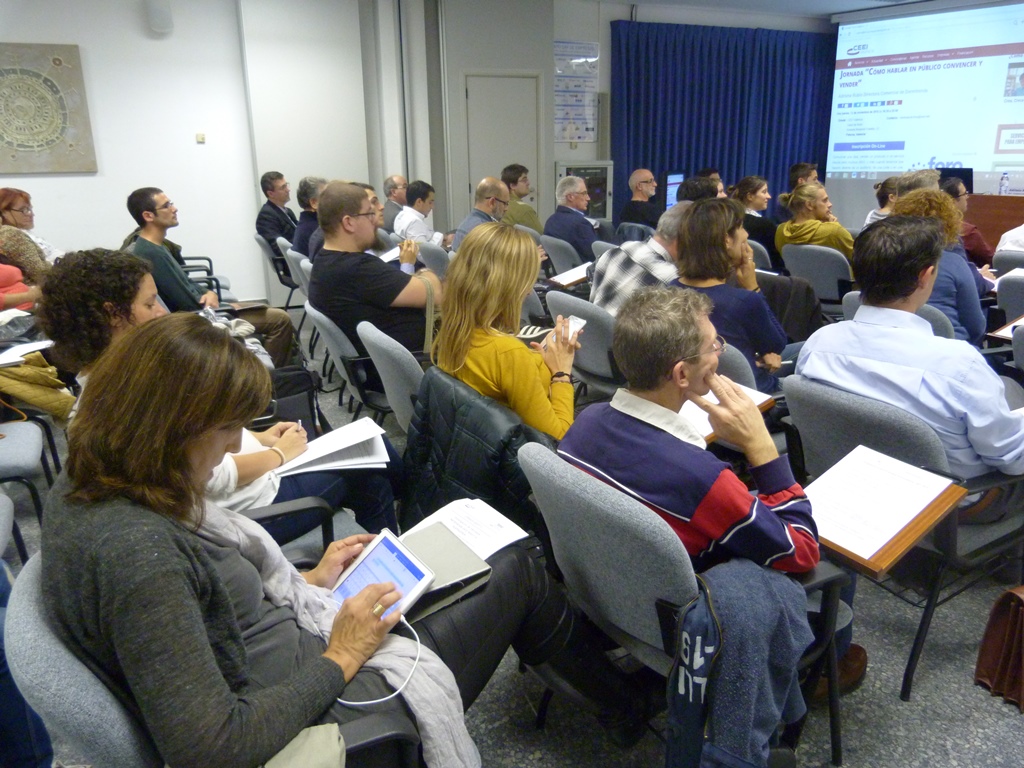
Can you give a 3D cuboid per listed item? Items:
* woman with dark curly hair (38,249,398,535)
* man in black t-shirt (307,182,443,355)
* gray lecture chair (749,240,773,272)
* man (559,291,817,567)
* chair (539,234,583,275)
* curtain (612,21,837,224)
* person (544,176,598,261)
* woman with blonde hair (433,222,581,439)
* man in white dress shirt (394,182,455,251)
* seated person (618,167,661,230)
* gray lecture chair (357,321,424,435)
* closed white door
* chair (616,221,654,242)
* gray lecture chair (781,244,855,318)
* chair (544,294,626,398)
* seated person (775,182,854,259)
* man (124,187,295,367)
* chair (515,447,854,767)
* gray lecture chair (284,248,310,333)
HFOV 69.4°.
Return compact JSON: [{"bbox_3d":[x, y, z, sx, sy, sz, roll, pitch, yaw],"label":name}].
[{"bbox_3d":[-0.656,0.265,1.783,0.800,1.190,0.500,-8,18,-22],"label":"woman with dark curly hair"},{"bbox_3d":[-0.443,-0.206,3.156,0.840,1.280,0.600,-8,19,-23],"label":"man in black t-shirt"},{"bbox_3d":[1.788,-0.594,5.123,0.580,0.800,0.580,-9,19,-25],"label":"gray lecture chair"},{"bbox_3d":[0.474,0.305,1.759,0.830,1.170,0.580,-12,21,-33],"label":"man"},{"bbox_3d":[0.582,-0.732,5.639,0.580,0.800,0.580,-9,19,-24],"label":"chair"},{"bbox_3d":[2.434,-2.619,8.370,2.850,2.580,0.180,-7,18,-19],"label":"curtain"},{"bbox_3d":[0.637,-0.950,5.695,0.840,1.250,0.520,-10,20,-29],"label":"person"},{"bbox_3d":[0.202,0.106,2.240,0.800,1.200,0.500,-9,19,-24],"label":"woman with blonde hair"},{"bbox_3d":[-0.516,-0.974,5.786,0.780,1.210,0.520,-8,19,-23],"label":"man in white dress shirt"},{"bbox_3d":[1.251,-1.173,6.257,0.800,1.260,0.520,-9,19,-24],"label":"seated person"},{"bbox_3d":[-0.213,0.141,2.830,0.580,0.800,0.580,-9,19,-25],"label":"gray lecture chair"},{"bbox_3d":[-0.080,-1.965,7.460,0.750,2.110,0.060,-6,18,-17],"label":"closed white door"},{"bbox_3d":[1.291,-0.994,6.456,0.580,0.800,0.580,-9,19,-24],"label":"chair"},{"bbox_3d":[2.181,-0.566,5.072,0.630,0.840,0.600,-14,21,-36],"label":"gray lecture chair"},{"bbox_3d":[0.526,-0.052,3.479,0.630,0.840,0.600,-12,20,-31],"label":"chair"},{"bbox_3d":[2.210,-0.761,5.059,0.820,1.220,0.520,-13,21,-34],"label":"seated person"},{"bbox_3d":[-1.747,-0.485,4.258,0.880,1.270,0.520,-8,19,-23],"label":"man"},{"bbox_3d":[0.379,0.499,1.695,0.630,0.840,0.600,-12,21,-33],"label":"chair"},{"bbox_3d":[-1.164,-0.533,5.079,0.580,0.800,0.580,-8,19,-23],"label":"gray lecture chair"}]

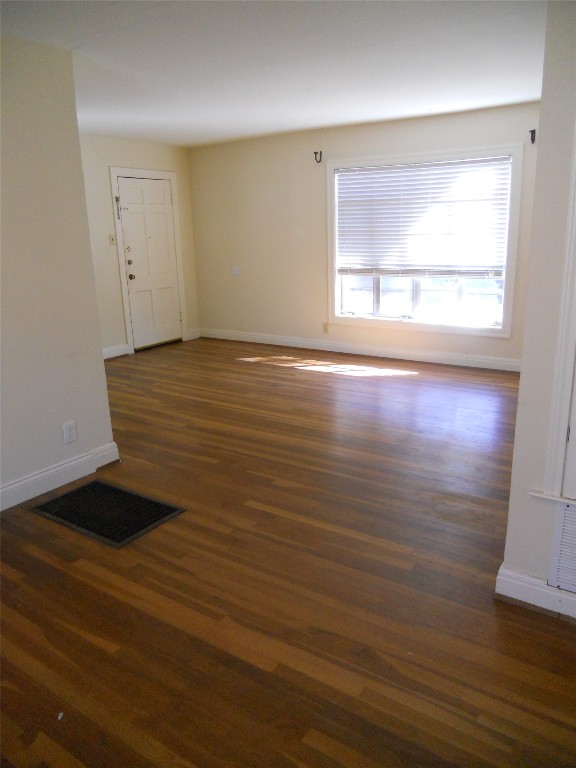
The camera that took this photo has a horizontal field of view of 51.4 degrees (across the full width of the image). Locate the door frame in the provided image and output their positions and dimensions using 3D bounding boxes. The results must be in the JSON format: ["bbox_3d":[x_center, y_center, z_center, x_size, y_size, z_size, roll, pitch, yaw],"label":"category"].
[{"bbox_3d":[-1.693,-1.500,7.360,0.120,2.135,1.031,8,18,33],"label":"door frame"}]

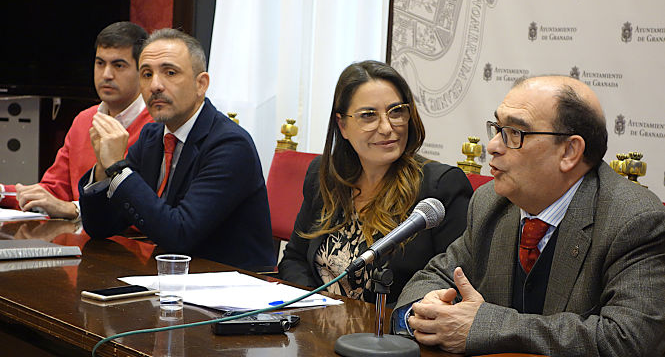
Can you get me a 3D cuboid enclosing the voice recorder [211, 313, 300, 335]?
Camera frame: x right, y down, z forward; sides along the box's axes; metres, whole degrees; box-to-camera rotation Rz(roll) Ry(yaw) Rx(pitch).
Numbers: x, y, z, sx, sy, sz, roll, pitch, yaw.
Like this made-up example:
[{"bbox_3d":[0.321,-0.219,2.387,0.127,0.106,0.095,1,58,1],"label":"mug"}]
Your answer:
[{"bbox_3d":[-0.143,0.270,2.474,0.156,0.025,0.064,1,6,-15],"label":"voice recorder"}]

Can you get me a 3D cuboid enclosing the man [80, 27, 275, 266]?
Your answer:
[{"bbox_3d":[-0.470,0.266,3.465,0.740,1.310,0.540,-2,8,-41],"label":"man"}]

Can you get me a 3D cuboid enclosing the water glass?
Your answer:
[{"bbox_3d":[-0.316,0.208,2.627,0.071,0.099,0.071,3,6,0],"label":"water glass"}]

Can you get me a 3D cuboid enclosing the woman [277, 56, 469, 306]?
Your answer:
[{"bbox_3d":[0.011,0.379,2.881,0.490,1.260,0.700,8,8,38],"label":"woman"}]

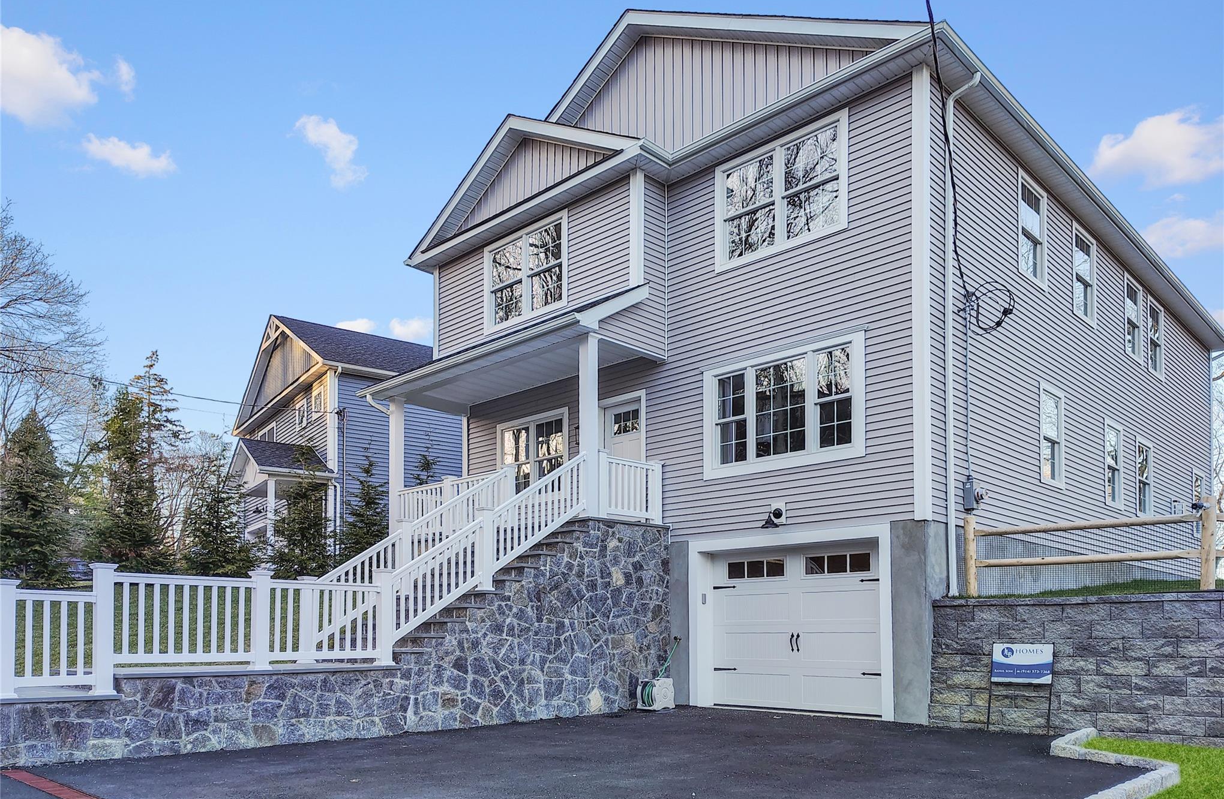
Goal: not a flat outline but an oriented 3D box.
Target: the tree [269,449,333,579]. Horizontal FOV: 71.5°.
[{"bbox_3d":[-6.299,2.332,17.200,1.250,2.600,1.250,-7,-11,43],"label":"tree"}]

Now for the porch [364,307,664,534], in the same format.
[{"bbox_3d":[-1.940,0.740,14.800,5.700,3.300,1.900,-7,-11,43],"label":"porch"}]

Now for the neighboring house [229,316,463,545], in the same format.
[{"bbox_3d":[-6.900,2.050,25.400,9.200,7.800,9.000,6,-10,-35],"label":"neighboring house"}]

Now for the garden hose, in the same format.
[{"bbox_3d":[0.739,4.191,13.000,0.500,1.050,0.500,-7,-11,43],"label":"garden hose"}]

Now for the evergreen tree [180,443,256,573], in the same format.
[{"bbox_3d":[-7.510,2.173,16.300,1.400,2.600,1.400,-7,-11,43],"label":"evergreen tree"}]

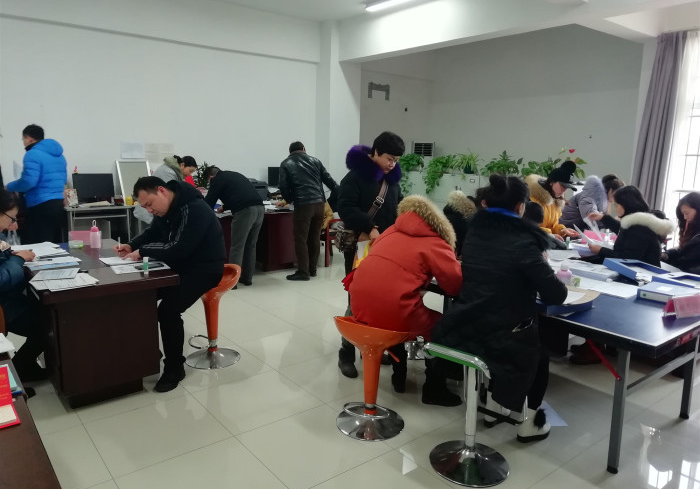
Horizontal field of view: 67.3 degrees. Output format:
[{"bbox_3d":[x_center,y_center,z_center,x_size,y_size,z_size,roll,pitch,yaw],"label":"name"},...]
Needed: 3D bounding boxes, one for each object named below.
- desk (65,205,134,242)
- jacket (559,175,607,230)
[{"bbox_3d":[-3.179,-0.127,6.663,0.840,0.750,0.520,-8,14,-38],"label":"desk"},{"bbox_3d":[2.202,-0.382,5.054,0.500,0.600,0.470,3,11,10],"label":"jacket"}]

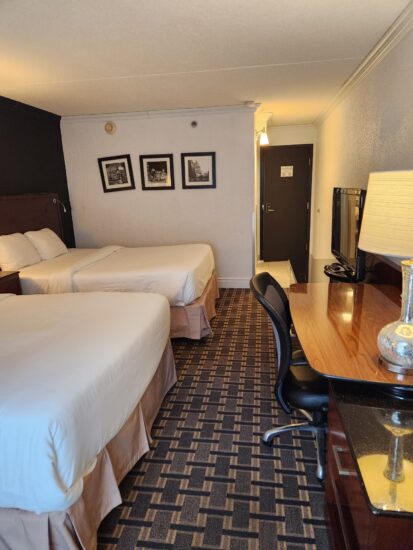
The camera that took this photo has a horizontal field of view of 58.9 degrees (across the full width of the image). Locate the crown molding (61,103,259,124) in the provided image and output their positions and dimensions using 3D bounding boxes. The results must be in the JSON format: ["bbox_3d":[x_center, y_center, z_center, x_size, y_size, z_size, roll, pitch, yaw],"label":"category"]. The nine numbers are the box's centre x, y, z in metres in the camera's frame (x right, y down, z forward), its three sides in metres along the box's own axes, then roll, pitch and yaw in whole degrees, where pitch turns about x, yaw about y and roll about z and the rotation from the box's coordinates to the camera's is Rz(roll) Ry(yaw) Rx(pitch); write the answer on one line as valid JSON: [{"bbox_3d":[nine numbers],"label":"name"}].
[{"bbox_3d":[-0.648,-2.102,4.793,2.700,0.085,0.080,0,14,9],"label":"crown molding"}]

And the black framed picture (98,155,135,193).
[{"bbox_3d":[-1.236,-1.400,5.083,0.463,0.463,0.028,-5,13,10],"label":"black framed picture"}]

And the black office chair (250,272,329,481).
[{"bbox_3d":[0.603,0.474,1.954,0.680,0.970,0.580,2,14,15],"label":"black office chair"}]

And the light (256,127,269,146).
[{"bbox_3d":[0.764,-1.895,4.988,0.180,0.240,0.120,0,14,9],"label":"light"}]

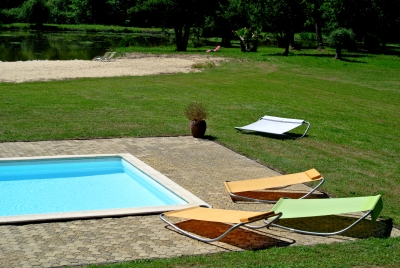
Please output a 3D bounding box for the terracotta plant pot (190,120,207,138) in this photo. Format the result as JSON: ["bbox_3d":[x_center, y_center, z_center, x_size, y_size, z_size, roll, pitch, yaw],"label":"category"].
[{"bbox_3d":[-0.025,-0.136,25.363,0.434,0.459,0.434,2,10,0],"label":"terracotta plant pot"}]

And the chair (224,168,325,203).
[{"bbox_3d":[1.516,1.050,18.479,1.917,0.513,1.022,1,10,-4],"label":"chair"}]

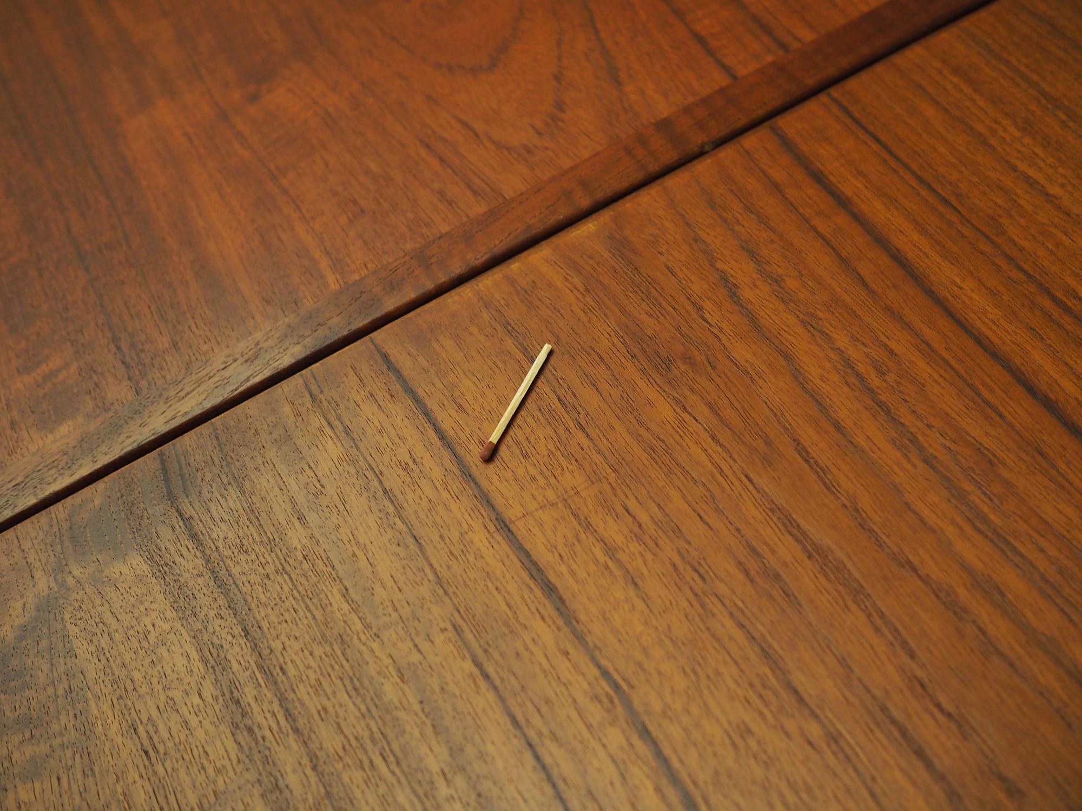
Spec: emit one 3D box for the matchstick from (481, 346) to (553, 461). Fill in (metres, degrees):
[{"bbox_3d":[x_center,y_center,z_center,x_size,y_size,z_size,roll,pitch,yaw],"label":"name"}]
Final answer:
[{"bbox_3d":[-0.008,-0.002,0.333,0.003,0.003,0.046,18,62,22],"label":"matchstick"}]

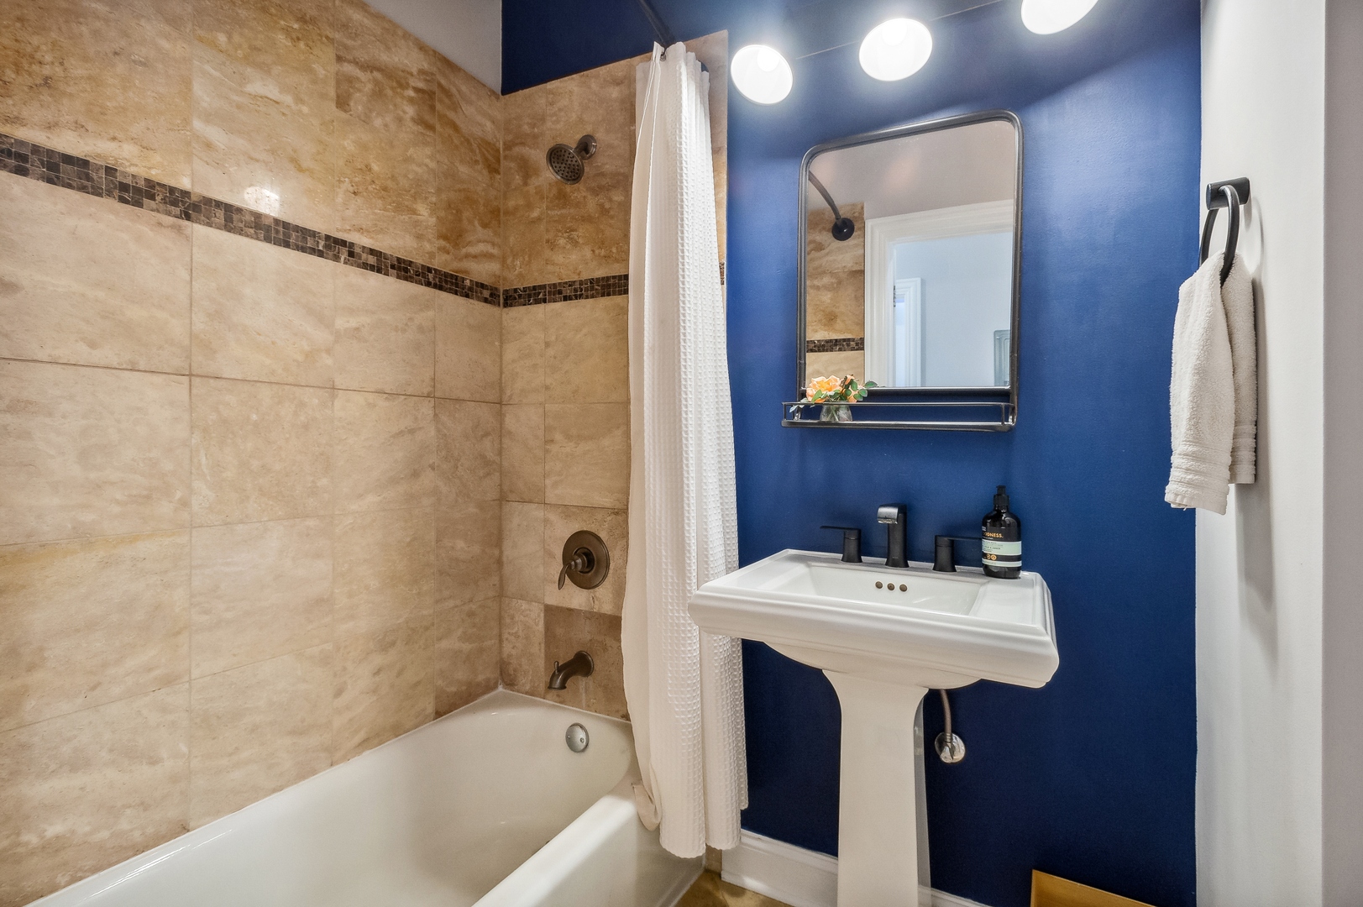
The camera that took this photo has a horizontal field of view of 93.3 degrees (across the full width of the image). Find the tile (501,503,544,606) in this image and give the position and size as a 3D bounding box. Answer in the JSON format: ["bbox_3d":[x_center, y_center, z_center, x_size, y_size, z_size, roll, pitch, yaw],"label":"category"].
[{"bbox_3d":[-0.502,0.308,2.037,0.175,0.307,0.011,1,0,27],"label":"tile"}]

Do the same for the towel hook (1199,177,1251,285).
[{"bbox_3d":[0.834,-0.331,0.987,0.050,0.170,0.165,1,0,28],"label":"towel hook"}]

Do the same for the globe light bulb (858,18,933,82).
[{"bbox_3d":[0.453,-0.880,1.358,0.134,0.105,0.130,1,1,28],"label":"globe light bulb"}]

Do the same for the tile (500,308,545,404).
[{"bbox_3d":[-0.497,-0.310,2.034,0.175,0.305,0.011,1,0,27],"label":"tile"}]

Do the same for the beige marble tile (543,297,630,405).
[{"bbox_3d":[-0.283,-0.308,1.923,0.301,0.305,0.011,1,0,27],"label":"beige marble tile"}]

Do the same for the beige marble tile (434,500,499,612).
[{"bbox_3d":[-0.651,0.304,1.955,0.010,0.306,0.264,1,1,28],"label":"beige marble tile"}]

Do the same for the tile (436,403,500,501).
[{"bbox_3d":[-0.647,-0.004,1.952,0.010,0.305,0.264,1,1,28],"label":"tile"}]

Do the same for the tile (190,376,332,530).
[{"bbox_3d":[-0.918,-0.003,1.425,0.014,0.302,0.300,1,0,28],"label":"tile"}]

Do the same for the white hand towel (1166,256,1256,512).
[{"bbox_3d":[0.817,-0.109,1.005,0.090,0.400,0.160,1,1,28],"label":"white hand towel"}]

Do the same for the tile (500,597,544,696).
[{"bbox_3d":[-0.506,0.612,2.036,0.177,0.303,0.010,1,1,28],"label":"tile"}]

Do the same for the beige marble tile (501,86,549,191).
[{"bbox_3d":[-0.490,-0.988,2.031,0.175,0.305,0.011,1,0,27],"label":"beige marble tile"}]

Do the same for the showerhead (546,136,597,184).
[{"bbox_3d":[-0.312,-0.859,1.842,0.118,0.172,0.145,1,1,28],"label":"showerhead"}]

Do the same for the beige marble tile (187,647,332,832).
[{"bbox_3d":[-0.922,0.606,1.427,0.014,0.298,0.300,1,0,28],"label":"beige marble tile"}]

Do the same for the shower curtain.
[{"bbox_3d":[0.013,-0.016,1.626,0.240,2.000,0.210,1,1,28],"label":"shower curtain"}]

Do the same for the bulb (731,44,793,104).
[{"bbox_3d":[0.179,-0.847,1.435,0.130,0.120,0.130,1,0,0],"label":"bulb"}]

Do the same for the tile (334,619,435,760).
[{"bbox_3d":[-0.781,0.606,1.697,0.014,0.298,0.302,1,0,28],"label":"tile"}]

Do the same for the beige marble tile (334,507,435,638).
[{"bbox_3d":[-0.779,0.303,1.696,0.014,0.303,0.302,1,0,28],"label":"beige marble tile"}]

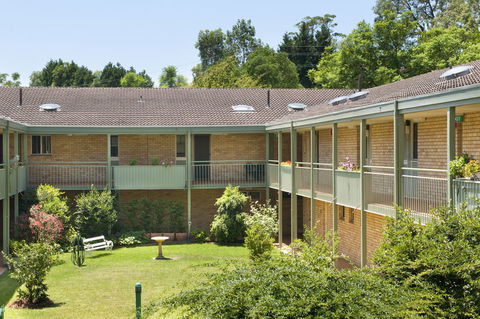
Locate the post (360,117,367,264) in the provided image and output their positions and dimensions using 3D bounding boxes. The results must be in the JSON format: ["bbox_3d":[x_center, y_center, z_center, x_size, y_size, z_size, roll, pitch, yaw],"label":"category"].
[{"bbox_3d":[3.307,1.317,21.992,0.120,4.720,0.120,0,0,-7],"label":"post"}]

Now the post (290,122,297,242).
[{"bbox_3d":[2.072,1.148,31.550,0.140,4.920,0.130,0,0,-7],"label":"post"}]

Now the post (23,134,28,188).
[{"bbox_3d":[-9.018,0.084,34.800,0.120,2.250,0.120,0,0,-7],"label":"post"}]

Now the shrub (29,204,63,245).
[{"bbox_3d":[-7.311,2.569,31.200,1.350,1.700,1.300,0,0,-7],"label":"shrub"}]

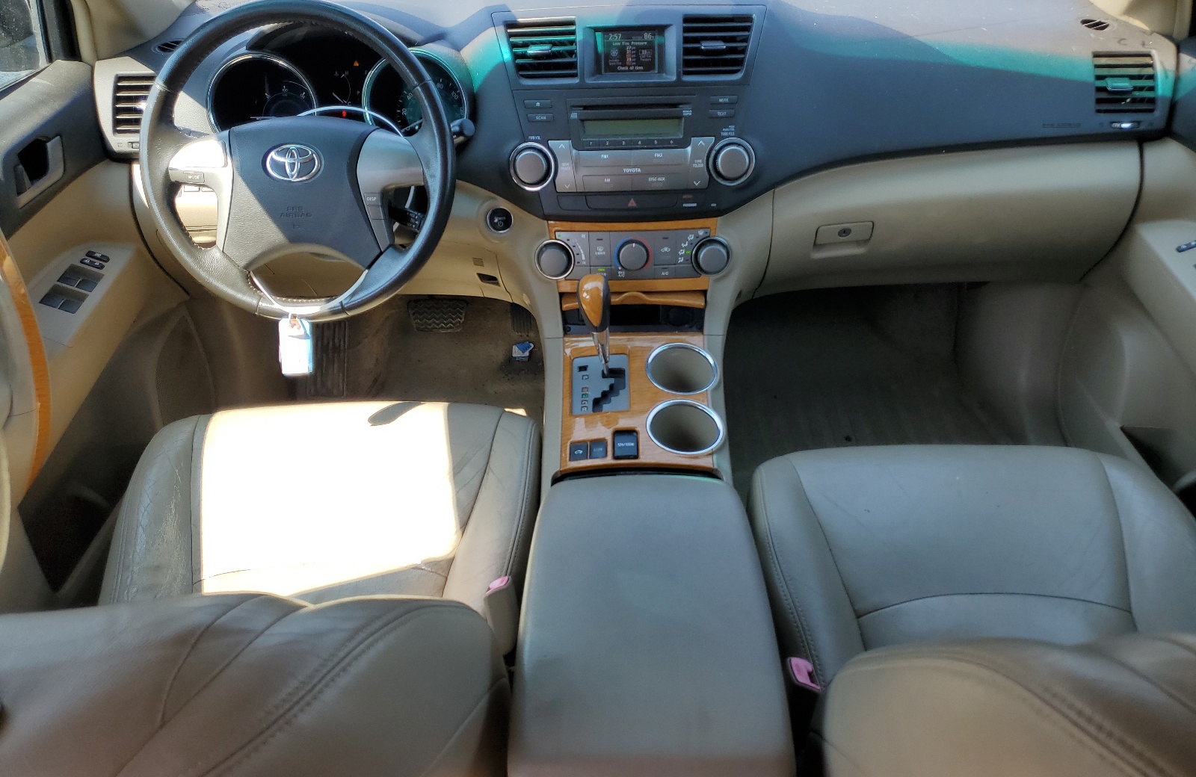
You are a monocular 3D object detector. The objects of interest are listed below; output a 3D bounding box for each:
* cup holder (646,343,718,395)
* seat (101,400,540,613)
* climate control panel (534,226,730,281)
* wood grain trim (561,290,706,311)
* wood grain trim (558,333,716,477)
[{"bbox_3d":[0.108,-0.001,1.163,0.092,0.070,0.092,-1,43,1],"label":"cup holder"},{"bbox_3d":[-0.336,0.247,1.107,0.515,0.210,0.490,-1,35,1],"label":"seat"},{"bbox_3d":[0.046,-0.180,1.205,0.258,0.078,0.045,-1,10,1],"label":"climate control panel"},{"bbox_3d":[0.047,-0.118,1.200,0.192,0.030,0.030,-1,10,1],"label":"wood grain trim"},{"bbox_3d":[0.048,0.021,1.112,0.185,0.030,0.235,-1,47,1],"label":"wood grain trim"}]

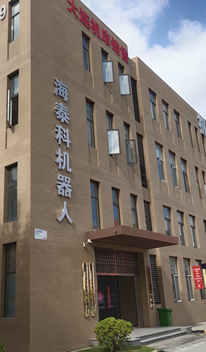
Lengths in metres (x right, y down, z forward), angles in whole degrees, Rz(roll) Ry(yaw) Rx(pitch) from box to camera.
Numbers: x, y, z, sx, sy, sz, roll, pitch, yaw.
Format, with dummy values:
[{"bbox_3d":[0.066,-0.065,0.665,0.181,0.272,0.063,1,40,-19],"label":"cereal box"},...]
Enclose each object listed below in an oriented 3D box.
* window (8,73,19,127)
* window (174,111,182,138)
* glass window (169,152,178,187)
[{"bbox_3d":[-4.064,-3.497,18.034,0.780,2.800,0.200,-16,-22,32],"label":"window"},{"bbox_3d":[6.492,-4.425,33.893,0.120,2.346,1.196,-16,-22,32],"label":"window"},{"bbox_3d":[5.515,-0.521,30.629,0.120,2.806,1.185,-16,-22,32],"label":"glass window"}]

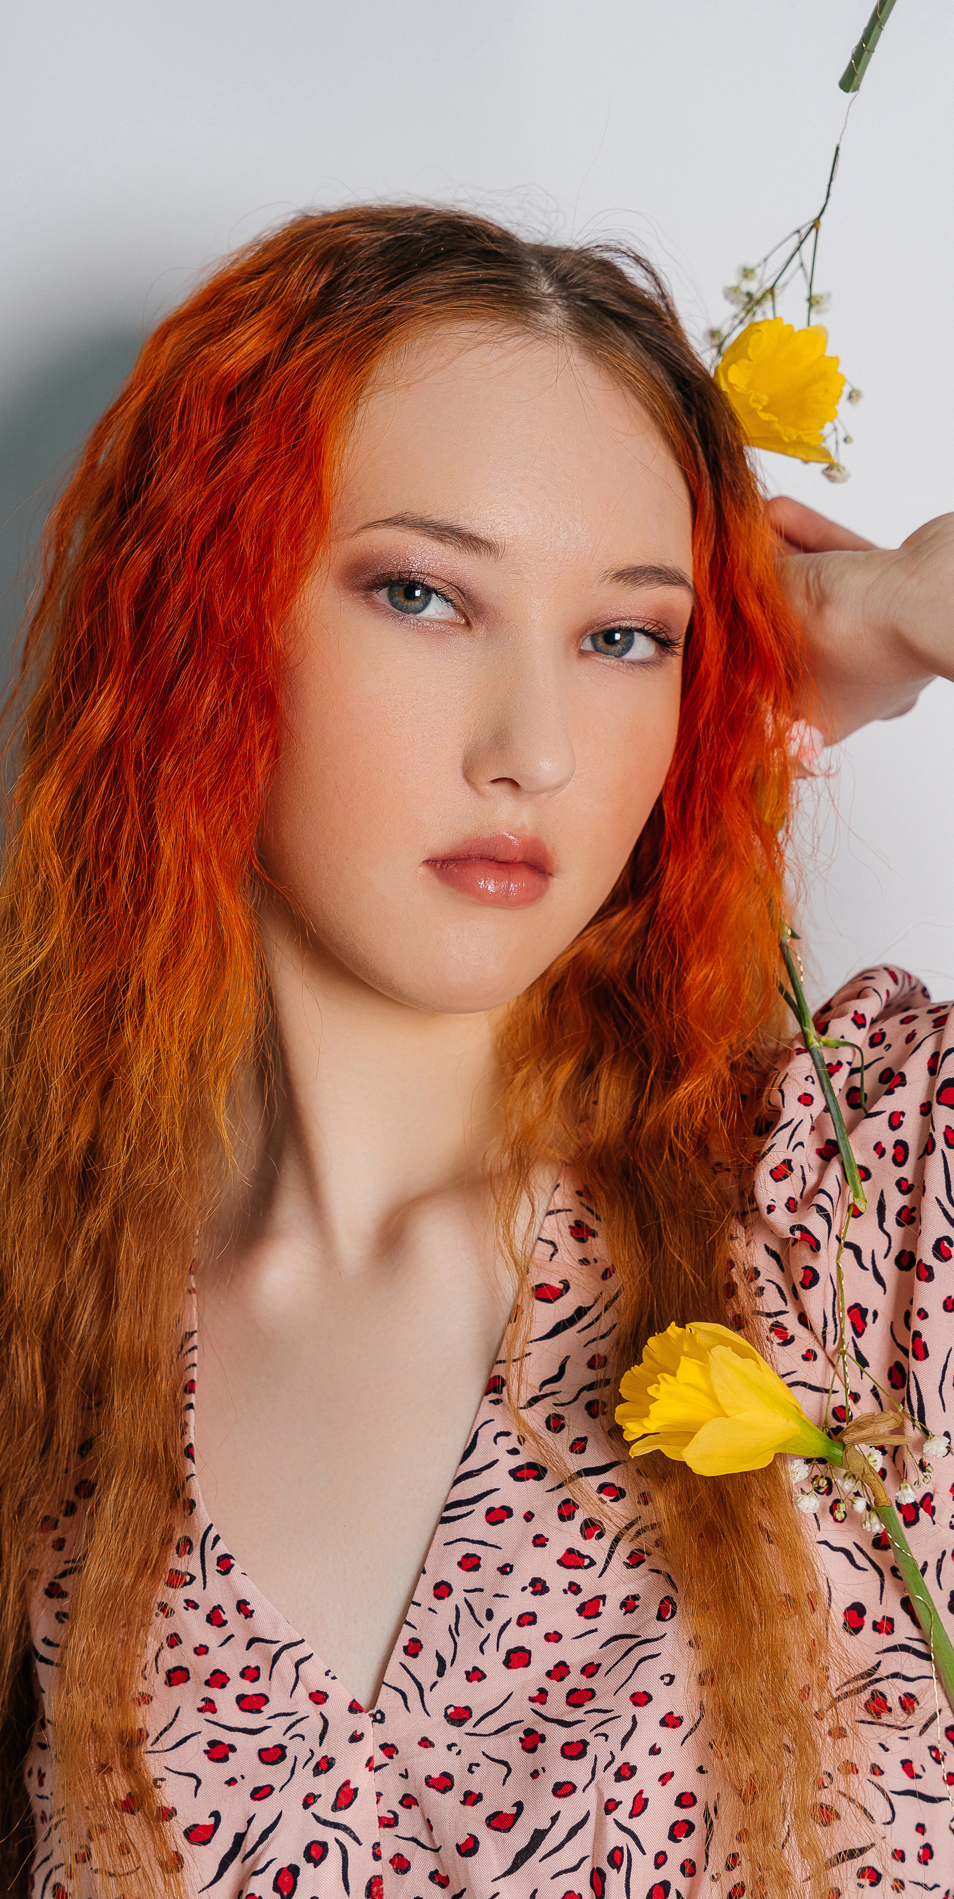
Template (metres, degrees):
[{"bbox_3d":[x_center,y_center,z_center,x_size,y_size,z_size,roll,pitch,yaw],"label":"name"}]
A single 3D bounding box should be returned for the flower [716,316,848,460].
[{"bbox_3d":[0.087,-0.164,1.090,0.043,0.043,0.040,-1,-22,-37],"label":"flower"}]

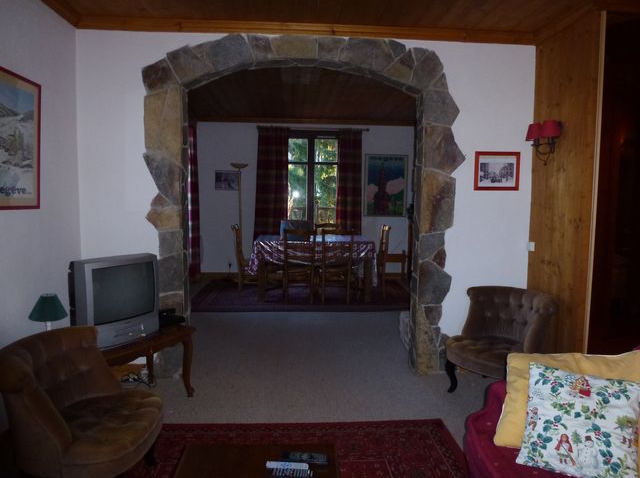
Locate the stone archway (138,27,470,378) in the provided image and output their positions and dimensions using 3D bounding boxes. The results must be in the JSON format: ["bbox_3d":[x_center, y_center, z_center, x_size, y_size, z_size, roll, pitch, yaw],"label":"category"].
[{"bbox_3d":[-0.092,-0.214,3.266,2.240,2.410,0.250,0,5,-4],"label":"stone archway"}]

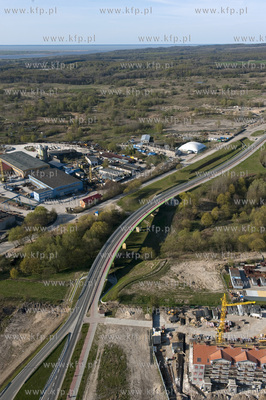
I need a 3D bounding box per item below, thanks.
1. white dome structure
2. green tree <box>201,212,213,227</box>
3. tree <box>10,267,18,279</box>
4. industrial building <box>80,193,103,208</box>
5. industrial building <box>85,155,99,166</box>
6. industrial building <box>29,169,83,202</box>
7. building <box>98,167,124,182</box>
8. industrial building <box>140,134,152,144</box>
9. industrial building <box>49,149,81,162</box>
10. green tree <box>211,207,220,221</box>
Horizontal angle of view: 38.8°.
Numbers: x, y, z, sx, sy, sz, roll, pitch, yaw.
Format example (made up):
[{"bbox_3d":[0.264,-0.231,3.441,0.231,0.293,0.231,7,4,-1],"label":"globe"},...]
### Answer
[{"bbox_3d":[82.479,-74.129,519.796,27.500,9.500,41.000,12,26,27],"label":"white dome structure"},{"bbox_3d":[59.071,15.672,303.392,9.162,11.666,9.162,0,23,0],"label":"green tree"},{"bbox_3d":[-74.650,45.672,237.810,4.788,8.329,4.788,0,23,0],"label":"tree"},{"bbox_3d":[-38.249,0.295,347.305,7.400,6.900,20.400,20,30,39],"label":"industrial building"},{"bbox_3d":[-53.489,-51.428,490.757,9.500,5.300,25.000,-10,25,-22],"label":"industrial building"},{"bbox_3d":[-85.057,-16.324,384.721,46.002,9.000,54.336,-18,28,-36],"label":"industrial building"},{"bbox_3d":[-24.392,-27.725,416.075,27.000,5.200,14.500,16,28,33],"label":"building"},{"bbox_3d":[20.564,-96.998,597.610,12.000,6.000,30.000,3,23,7],"label":"industrial building"},{"bbox_3d":[-86.737,-55.603,478.939,38.000,8.500,15.000,-2,23,-4],"label":"industrial building"},{"bbox_3d":[72.332,12.219,330.100,7.200,11.300,7.200,0,23,0],"label":"green tree"}]

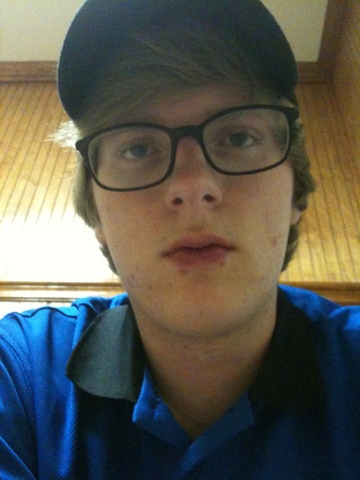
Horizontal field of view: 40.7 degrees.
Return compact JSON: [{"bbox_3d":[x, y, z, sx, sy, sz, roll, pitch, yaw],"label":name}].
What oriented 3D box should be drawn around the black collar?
[{"bbox_3d":[0.012,0.091,0.408,0.200,0.100,0.155,-1,-26,0],"label":"black collar"}]

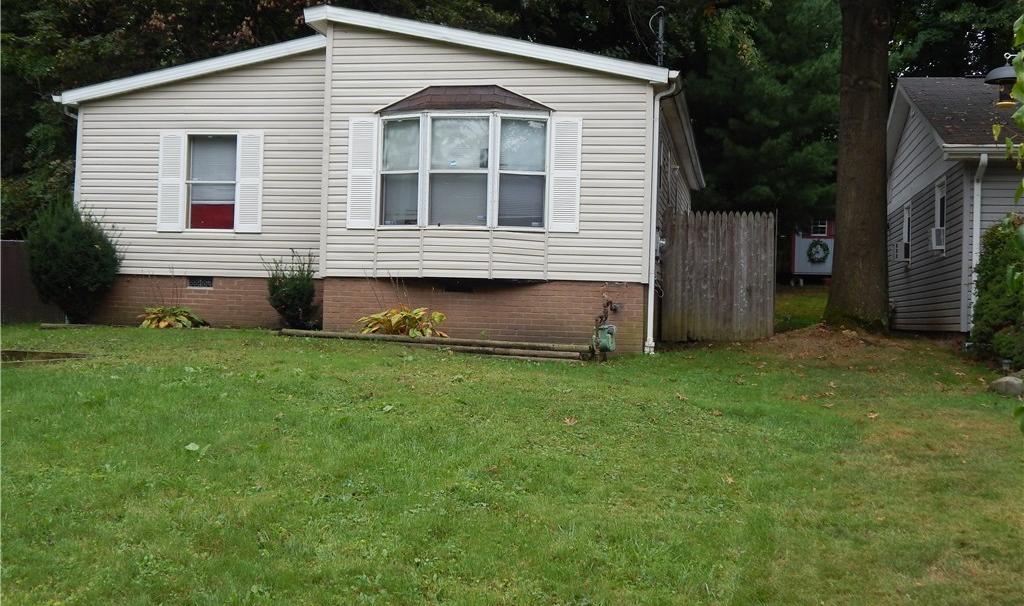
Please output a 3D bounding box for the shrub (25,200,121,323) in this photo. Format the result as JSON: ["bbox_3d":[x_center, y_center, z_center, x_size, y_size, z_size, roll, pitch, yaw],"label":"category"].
[{"bbox_3d":[-5.935,-0.550,17.200,1.227,1.617,1.227,2,-1,12],"label":"shrub"}]

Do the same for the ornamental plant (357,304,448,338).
[{"bbox_3d":[-1.308,0.208,15.200,1.108,0.372,0.942,2,-1,12],"label":"ornamental plant"}]

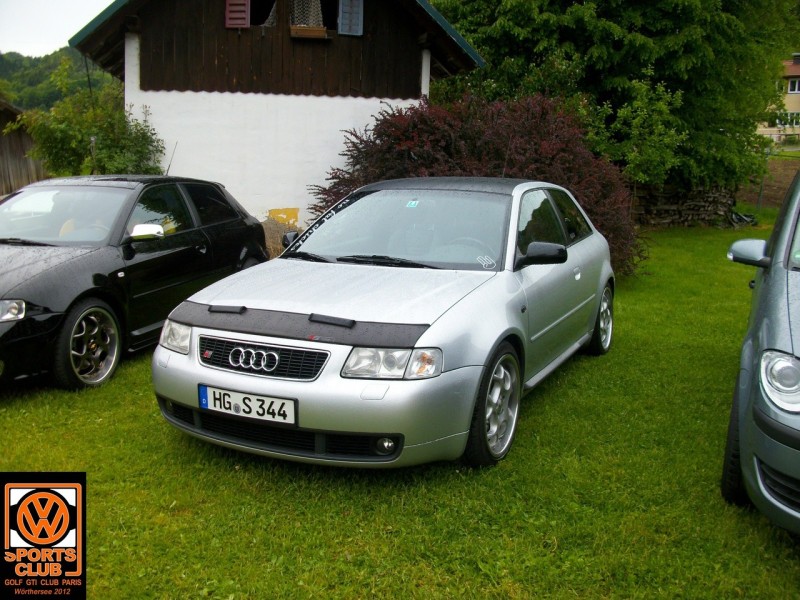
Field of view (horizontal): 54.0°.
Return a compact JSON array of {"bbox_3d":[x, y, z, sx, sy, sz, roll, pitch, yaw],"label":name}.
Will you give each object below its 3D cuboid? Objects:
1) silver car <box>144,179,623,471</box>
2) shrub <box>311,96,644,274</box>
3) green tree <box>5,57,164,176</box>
[{"bbox_3d":[0.257,-0.114,5.242,1.800,1.400,4.155,5,11,26],"label":"silver car"},{"bbox_3d":[1.141,-1.621,11.114,4.500,2.400,3.700,1,9,6],"label":"shrub"},{"bbox_3d":[-4.551,-1.882,11.076,2.300,2.890,2.200,-3,10,-22],"label":"green tree"}]

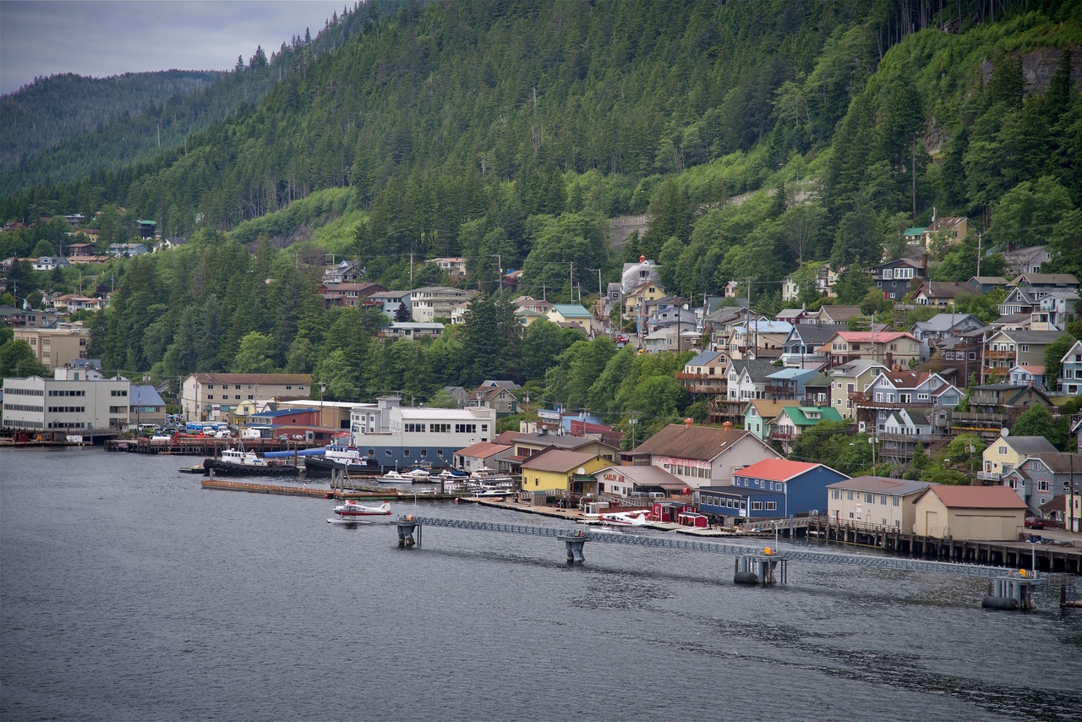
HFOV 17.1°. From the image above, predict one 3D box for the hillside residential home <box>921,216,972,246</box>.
[{"bbox_3d":[98.470,-30.886,870.000,8.500,7.700,9.800,0,1,-34],"label":"hillside residential home"}]

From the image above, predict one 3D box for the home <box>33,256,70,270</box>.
[{"bbox_3d":[-188.432,-37.361,1390.000,12.300,6.200,8.500,0,1,30],"label":"home"}]

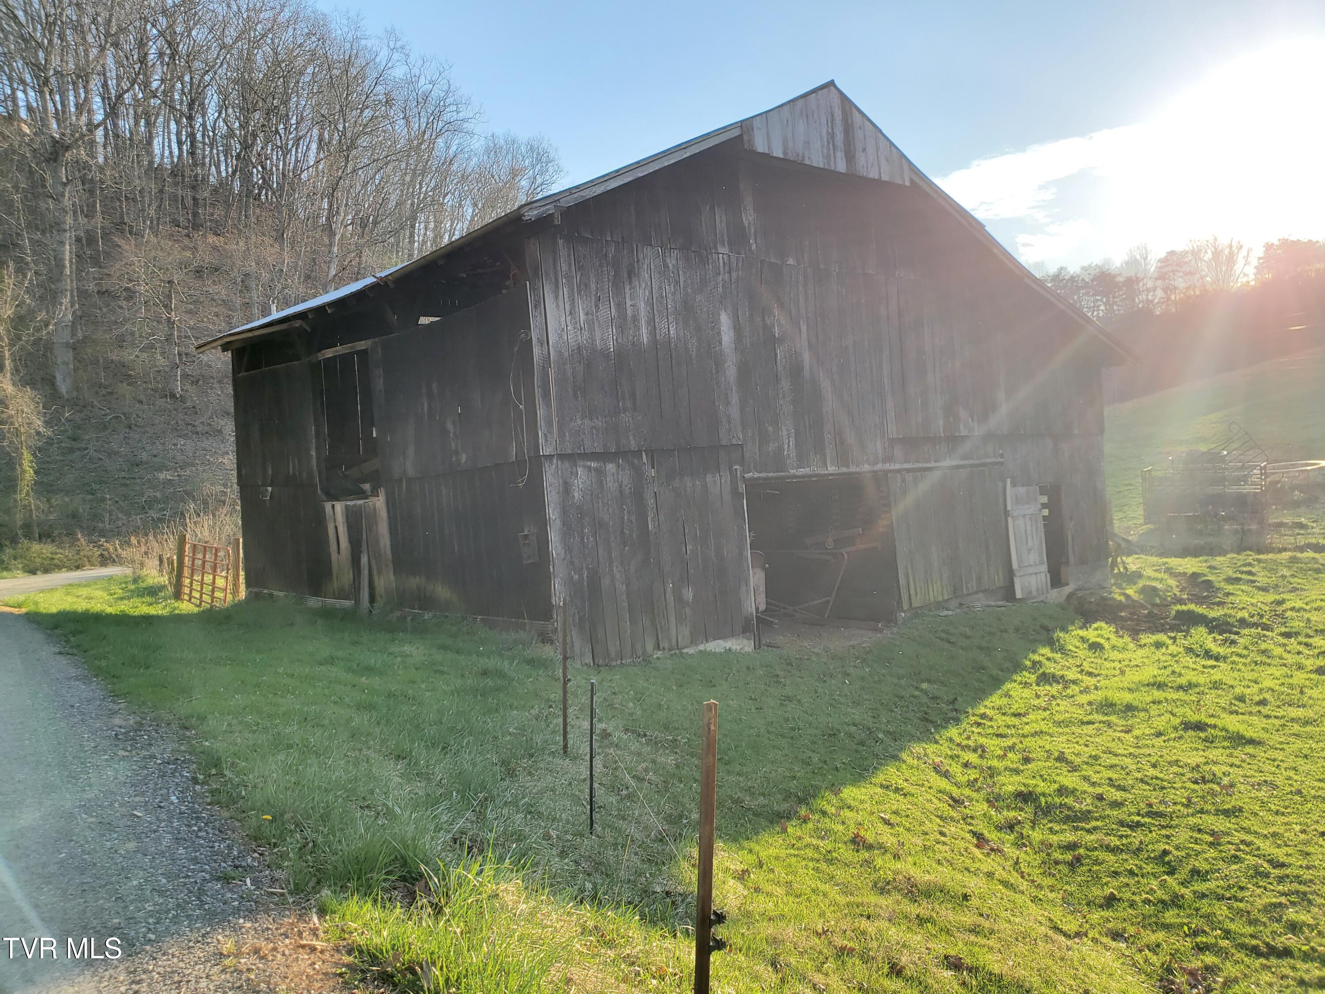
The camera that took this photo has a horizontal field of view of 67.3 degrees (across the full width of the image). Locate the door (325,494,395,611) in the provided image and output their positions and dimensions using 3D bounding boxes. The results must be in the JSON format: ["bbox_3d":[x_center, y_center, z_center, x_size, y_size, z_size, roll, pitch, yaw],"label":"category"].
[{"bbox_3d":[-4.523,0.823,14.803,0.100,1.620,2.070,-4,2,-42],"label":"door"}]

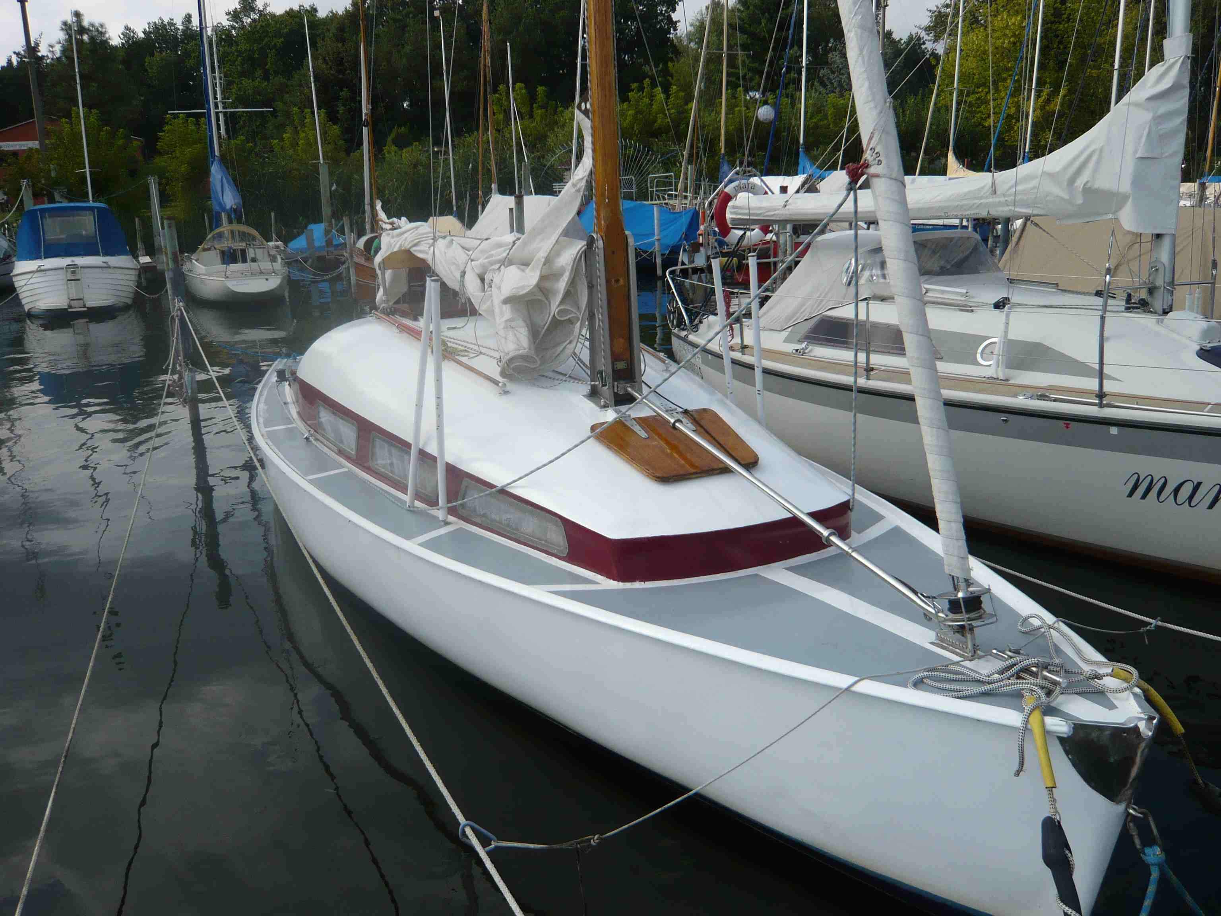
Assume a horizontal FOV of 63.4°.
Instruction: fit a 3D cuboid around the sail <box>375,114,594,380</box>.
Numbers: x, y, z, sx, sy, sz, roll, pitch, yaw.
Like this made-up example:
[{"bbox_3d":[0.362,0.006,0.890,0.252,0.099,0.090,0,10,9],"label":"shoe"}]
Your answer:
[{"bbox_3d":[-0.870,-1.257,5.859,0.520,1.280,2.650,-11,18,-32],"label":"sail"}]

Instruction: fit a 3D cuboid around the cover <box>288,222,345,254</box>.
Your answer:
[{"bbox_3d":[-9.147,-6.842,30.800,1.750,0.950,3.000,-6,16,-17],"label":"cover"}]

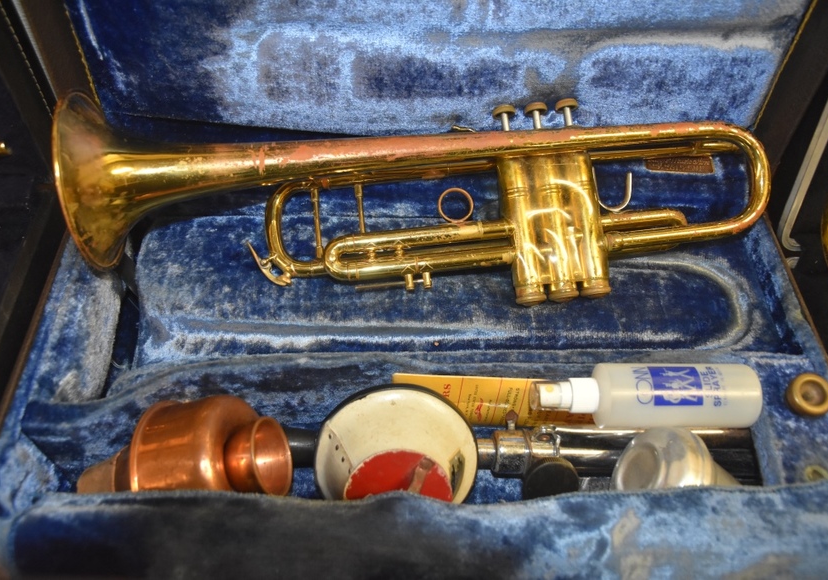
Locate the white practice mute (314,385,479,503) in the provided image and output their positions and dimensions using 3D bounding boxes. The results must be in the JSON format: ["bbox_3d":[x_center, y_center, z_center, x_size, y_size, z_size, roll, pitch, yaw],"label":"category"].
[{"bbox_3d":[-0.011,0.109,0.393,0.106,0.078,0.106,0,87,0],"label":"white practice mute"}]

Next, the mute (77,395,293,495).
[{"bbox_3d":[-0.153,0.115,0.416,0.146,0.087,0.087,-12,56,16],"label":"mute"}]

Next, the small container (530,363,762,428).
[{"bbox_3d":[0.140,0.064,0.395,0.141,0.039,0.039,0,65,0],"label":"small container"}]

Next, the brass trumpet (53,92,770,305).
[{"bbox_3d":[0.025,-0.070,0.463,0.482,0.119,0.175,-6,83,-6],"label":"brass trumpet"}]

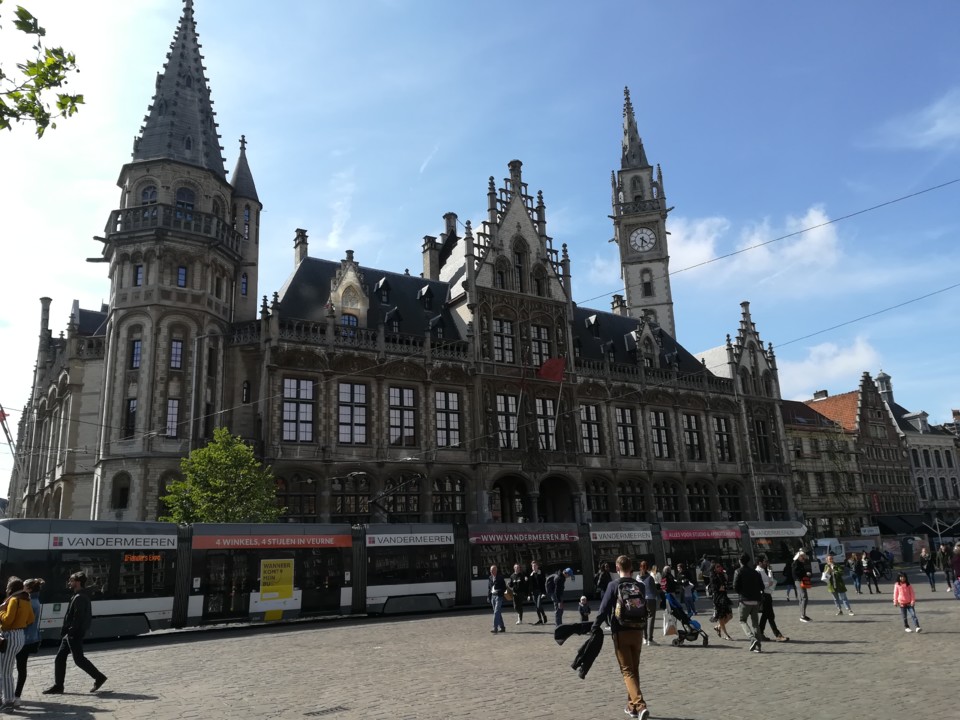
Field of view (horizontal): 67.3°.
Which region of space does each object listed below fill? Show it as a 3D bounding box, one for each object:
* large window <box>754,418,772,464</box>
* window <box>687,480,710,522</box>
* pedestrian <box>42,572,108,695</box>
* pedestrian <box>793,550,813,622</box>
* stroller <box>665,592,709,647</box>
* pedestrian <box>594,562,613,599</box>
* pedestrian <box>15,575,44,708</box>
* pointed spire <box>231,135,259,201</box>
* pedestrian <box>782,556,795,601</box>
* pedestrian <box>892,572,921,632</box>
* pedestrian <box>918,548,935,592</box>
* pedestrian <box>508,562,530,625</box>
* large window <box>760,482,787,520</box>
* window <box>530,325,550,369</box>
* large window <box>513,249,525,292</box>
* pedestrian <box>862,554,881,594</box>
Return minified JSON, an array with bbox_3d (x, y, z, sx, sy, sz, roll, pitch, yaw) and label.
[{"bbox_3d":[25.457,7.367,64.518,1.647,3.830,0.300,7,-18,-34],"label":"large window"},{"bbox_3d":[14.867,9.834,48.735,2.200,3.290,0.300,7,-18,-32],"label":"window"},{"bbox_3d":[-6.203,4.206,11.173,0.820,1.770,0.520,-2,-15,-1],"label":"pedestrian"},{"bbox_3d":[8.252,5.755,18.452,0.500,1.762,0.460,-11,-17,30],"label":"pedestrian"},{"bbox_3d":[4.247,5.329,14.836,0.820,1.040,0.450,-10,-17,24],"label":"stroller"},{"bbox_3d":[3.230,6.204,18.987,0.500,1.680,0.400,5,-17,-26],"label":"pedestrian"},{"bbox_3d":[-6.686,4.173,10.725,0.450,1.720,0.460,-4,-15,5],"label":"pedestrian"},{"bbox_3d":[-15.329,-12.429,46.553,2.100,4.601,2.100,7,-18,-34],"label":"pointed spire"},{"bbox_3d":[12.202,8.627,28.474,0.450,1.647,0.450,-5,-15,8],"label":"pedestrian"},{"bbox_3d":[9.319,5.288,15.756,0.540,1.195,0.300,-8,-16,20],"label":"pedestrian"},{"bbox_3d":[18.766,8.786,30.223,0.500,1.710,0.450,-10,-17,25],"label":"pedestrian"},{"bbox_3d":[1.124,6.945,21.411,0.550,1.740,0.400,-6,-16,14],"label":"pedestrian"},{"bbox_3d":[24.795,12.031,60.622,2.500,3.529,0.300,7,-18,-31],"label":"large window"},{"bbox_3d":[3.737,-0.854,44.188,1.550,2.781,0.300,7,-18,-32],"label":"window"},{"bbox_3d":[2.403,-5.485,44.721,0.850,2.847,0.300,7,-18,-32],"label":"large window"},{"bbox_3d":[15.892,8.657,29.329,0.500,1.640,0.400,-4,-15,6],"label":"pedestrian"}]

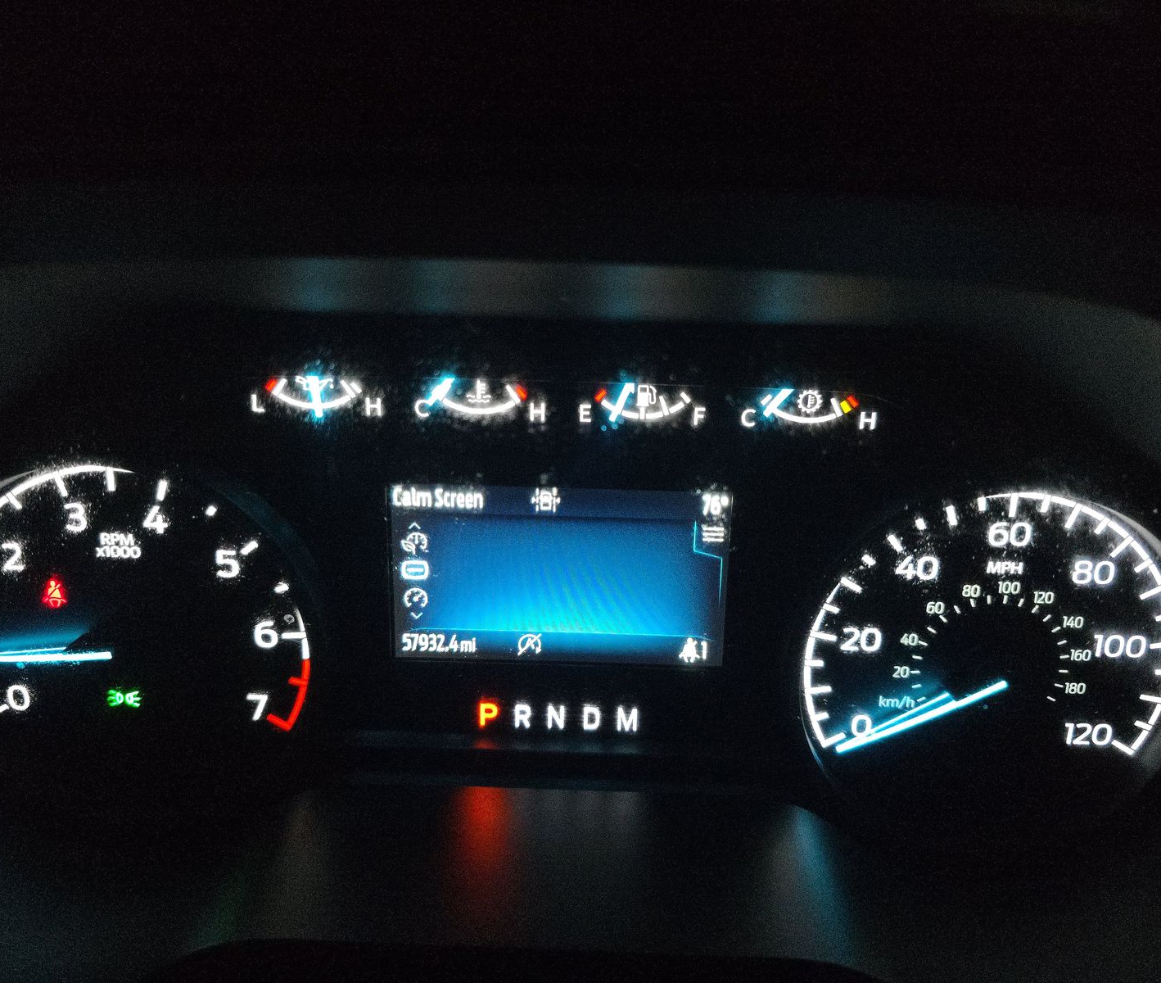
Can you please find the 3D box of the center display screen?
[{"bbox_3d":[-0.006,0.023,0.249,0.095,0.052,0.010,1,14,0],"label":"center display screen"}]

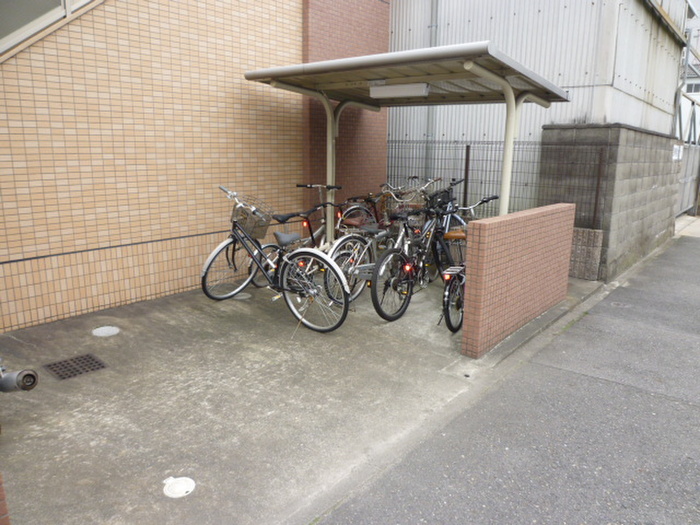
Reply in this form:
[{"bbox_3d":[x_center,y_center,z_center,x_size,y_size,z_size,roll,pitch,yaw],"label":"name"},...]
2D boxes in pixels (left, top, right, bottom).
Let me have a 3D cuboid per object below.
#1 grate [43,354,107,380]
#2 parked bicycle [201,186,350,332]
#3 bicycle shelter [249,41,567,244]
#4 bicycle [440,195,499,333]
[{"bbox_3d":[-1.879,0.727,3.476,0.310,0.025,0.305,11,17,40],"label":"grate"},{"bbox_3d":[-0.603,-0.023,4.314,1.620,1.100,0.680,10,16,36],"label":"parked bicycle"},{"bbox_3d":[0.595,-0.713,5.050,2.450,2.220,2.080,11,17,40],"label":"bicycle shelter"},{"bbox_3d":[1.144,-0.017,4.674,0.560,1.060,1.500,8,15,30],"label":"bicycle"}]

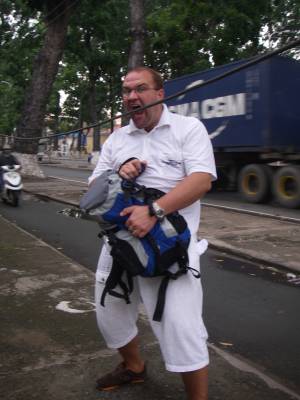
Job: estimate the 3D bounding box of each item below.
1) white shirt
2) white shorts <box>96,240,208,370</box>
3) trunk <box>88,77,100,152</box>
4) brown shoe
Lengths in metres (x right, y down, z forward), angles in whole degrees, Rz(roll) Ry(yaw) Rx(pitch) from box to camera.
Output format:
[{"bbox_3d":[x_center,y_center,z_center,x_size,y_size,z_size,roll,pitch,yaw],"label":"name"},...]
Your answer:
[{"bbox_3d":[0.012,-0.151,2.180,0.600,0.640,0.390,3,7,24],"label":"white shirt"},{"bbox_3d":[0.008,0.536,2.320,0.560,0.700,0.390,4,7,27],"label":"white shorts"},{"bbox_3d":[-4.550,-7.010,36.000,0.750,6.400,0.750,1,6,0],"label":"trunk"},{"bbox_3d":[-0.165,1.055,2.620,0.290,0.110,0.110,-1,7,-18],"label":"brown shoe"}]

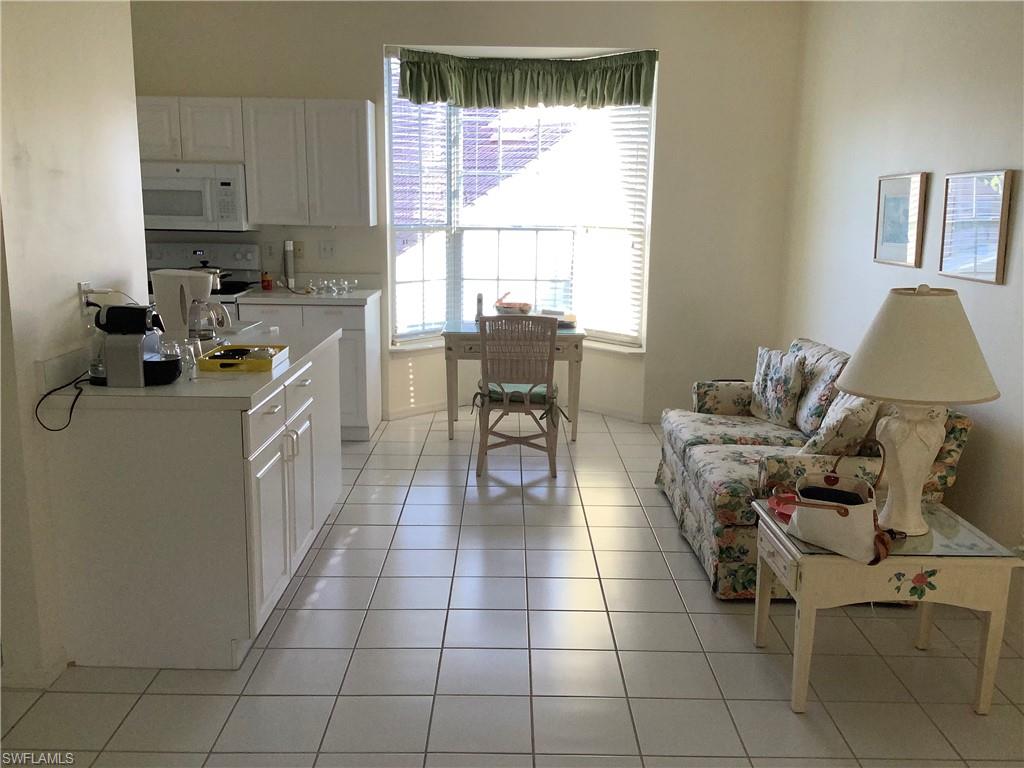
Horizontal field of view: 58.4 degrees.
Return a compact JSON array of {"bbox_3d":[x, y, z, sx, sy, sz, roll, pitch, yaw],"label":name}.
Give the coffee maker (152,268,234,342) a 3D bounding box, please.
[{"bbox_3d":[-1.256,-0.288,3.642,0.275,0.326,0.175,2,11,5],"label":"coffee maker"}]

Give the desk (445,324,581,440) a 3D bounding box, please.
[{"bbox_3d":[0.008,-0.026,6.159,0.900,0.693,0.617,1,11,0],"label":"desk"}]

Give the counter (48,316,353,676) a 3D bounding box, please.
[{"bbox_3d":[-1.131,0.336,3.706,0.647,0.924,1.599,1,11,0],"label":"counter"}]

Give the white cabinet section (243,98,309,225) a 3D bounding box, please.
[{"bbox_3d":[-1.471,-1.412,5.883,0.387,0.769,0.335,1,12,0],"label":"white cabinet section"}]

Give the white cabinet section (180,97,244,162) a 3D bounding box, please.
[{"bbox_3d":[-1.857,-1.612,5.842,0.388,0.371,0.335,1,12,0],"label":"white cabinet section"}]

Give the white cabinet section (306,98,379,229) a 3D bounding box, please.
[{"bbox_3d":[-1.085,-1.408,5.885,0.384,0.769,0.335,1,12,0],"label":"white cabinet section"}]

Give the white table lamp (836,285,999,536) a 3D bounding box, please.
[{"bbox_3d":[1.257,0.082,2.859,0.505,0.775,0.505,1,11,0],"label":"white table lamp"}]

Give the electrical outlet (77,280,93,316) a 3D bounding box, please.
[{"bbox_3d":[-1.438,-0.286,3.096,0.015,0.118,0.076,1,11,0],"label":"electrical outlet"}]

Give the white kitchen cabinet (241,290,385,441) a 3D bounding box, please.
[{"bbox_3d":[-1.288,-0.117,6.006,0.770,0.873,0.642,0,12,0],"label":"white kitchen cabinet"}]

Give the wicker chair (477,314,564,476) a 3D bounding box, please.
[{"bbox_3d":[0.032,0.029,5.253,0.473,0.915,0.545,0,12,0],"label":"wicker chair"}]

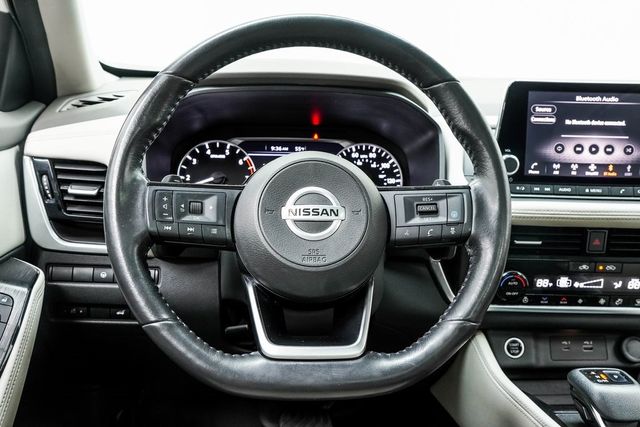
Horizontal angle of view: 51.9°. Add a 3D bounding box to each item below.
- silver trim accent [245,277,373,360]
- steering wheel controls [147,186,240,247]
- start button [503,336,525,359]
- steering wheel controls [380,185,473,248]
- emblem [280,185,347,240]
[{"bbox_3d":[-0.010,0.095,0.600,0.120,0.080,0.024,1,-16,0],"label":"silver trim accent"},{"bbox_3d":[-0.117,0.003,0.611,0.086,0.057,0.024,1,-13,0],"label":"steering wheel controls"},{"bbox_3d":[0.266,0.184,0.900,0.029,0.029,0.010,1,0,0],"label":"start button"},{"bbox_3d":[0.099,0.003,0.611,0.086,0.057,0.024,1,-13,0],"label":"steering wheel controls"},{"bbox_3d":[-0.005,0.001,0.606,0.060,0.051,0.007,1,-13,0],"label":"emblem"}]

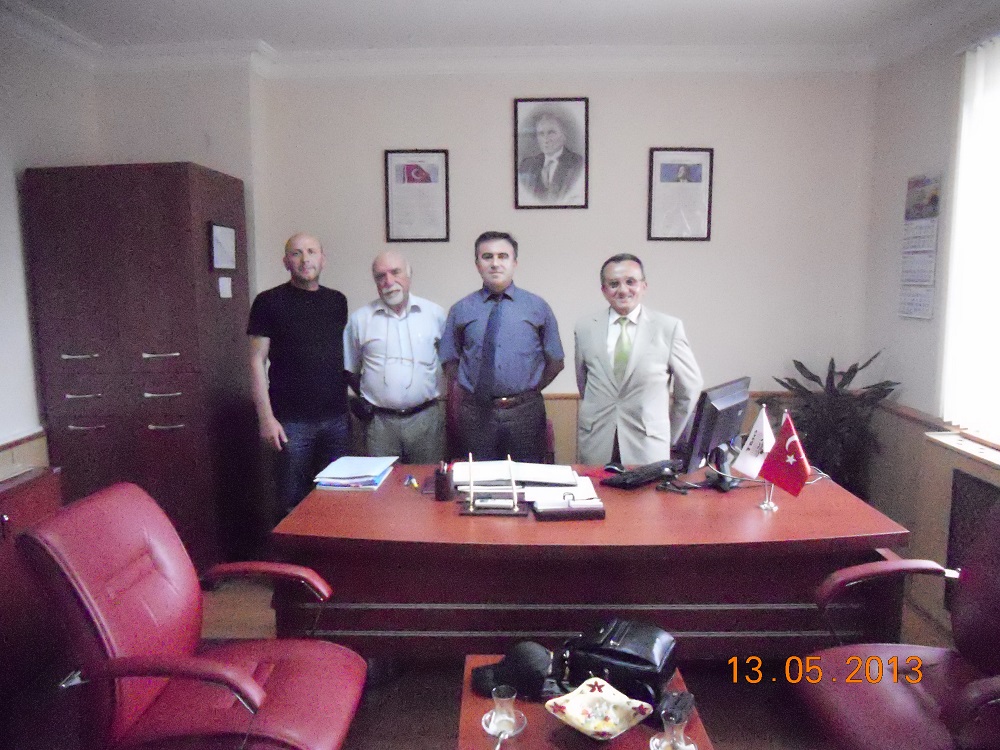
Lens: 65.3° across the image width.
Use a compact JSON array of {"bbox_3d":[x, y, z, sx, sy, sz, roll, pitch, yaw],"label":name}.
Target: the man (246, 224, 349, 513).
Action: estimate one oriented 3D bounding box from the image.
[{"bbox_3d":[-1.003,0.170,3.951,0.525,1.750,0.320,-2,9,-11],"label":"man"}]

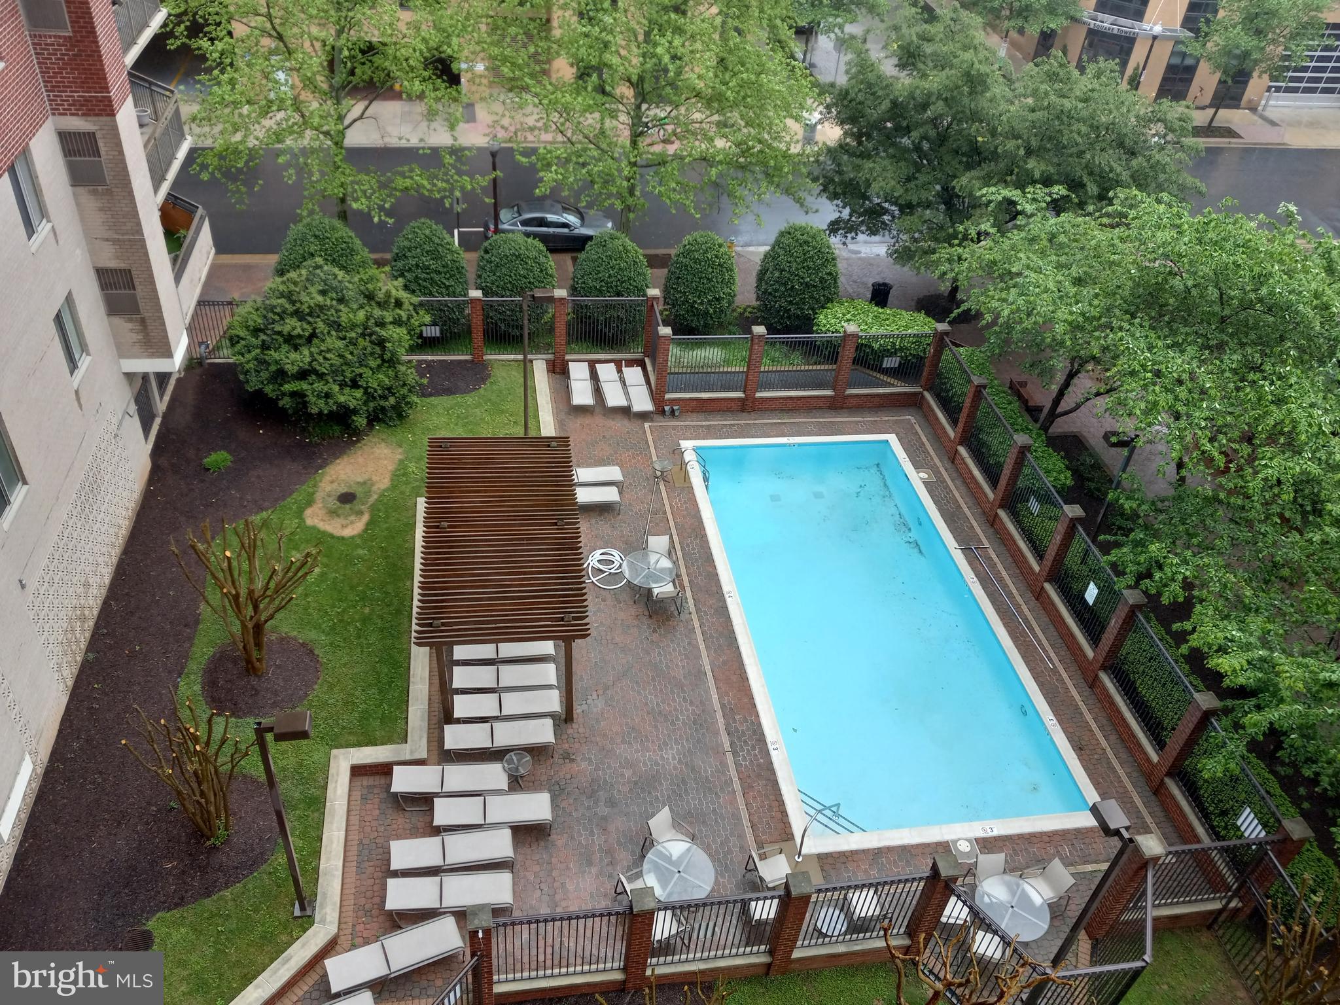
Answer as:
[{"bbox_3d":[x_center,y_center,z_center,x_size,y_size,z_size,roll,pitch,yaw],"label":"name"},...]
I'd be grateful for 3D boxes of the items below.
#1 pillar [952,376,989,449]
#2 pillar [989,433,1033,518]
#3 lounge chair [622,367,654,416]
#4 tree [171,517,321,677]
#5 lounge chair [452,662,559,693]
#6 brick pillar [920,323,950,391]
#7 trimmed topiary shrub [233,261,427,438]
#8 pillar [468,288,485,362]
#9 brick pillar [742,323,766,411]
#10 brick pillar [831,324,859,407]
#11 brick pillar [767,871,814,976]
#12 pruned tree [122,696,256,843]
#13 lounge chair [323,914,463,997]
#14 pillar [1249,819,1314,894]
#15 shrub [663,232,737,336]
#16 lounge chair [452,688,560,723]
[{"bbox_3d":[7.823,-2.144,27.408,0.349,2.525,0.349,-2,40,-10],"label":"pillar"},{"bbox_3d":[8.240,-0.484,25.406,0.349,2.525,0.349,-2,40,-10],"label":"pillar"},{"bbox_3d":[-0.913,-2.971,29.020,0.644,0.476,2.031,-3,40,-11],"label":"lounge chair"},{"bbox_3d":[-7.668,2.139,19.457,2.400,2.850,2.500,-2,39,-10],"label":"tree"},{"bbox_3d":[-3.273,3.588,20.820,2.030,0.400,0.640,0,38,-8],"label":"lounge chair"},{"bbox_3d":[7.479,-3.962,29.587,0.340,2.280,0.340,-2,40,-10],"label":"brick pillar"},{"bbox_3d":[-8.610,-3.917,26.308,4.500,3.750,4.600,-2,39,-10],"label":"trimmed topiary shrub"},{"bbox_3d":[-5.330,-4.857,28.957,0.340,2.100,0.340,-2,40,-10],"label":"pillar"},{"bbox_3d":[2.330,-3.674,29.103,0.380,2.530,0.380,-2,39,-10],"label":"brick pillar"},{"bbox_3d":[4.922,-3.776,29.540,0.380,2.530,0.380,-2,39,-10],"label":"brick pillar"},{"bbox_3d":[1.825,6.536,16.143,0.335,2.440,0.335,-2,40,-10],"label":"brick pillar"},{"bbox_3d":[-7.518,4.553,16.723,1.900,2.800,1.850,-2,39,-10],"label":"pruned tree"},{"bbox_3d":[-4.297,7.157,16.387,2.030,0.420,0.660,-13,42,-21],"label":"lounge chair"},{"bbox_3d":[9.911,6.154,17.398,0.349,2.525,0.349,-2,40,-10],"label":"pillar"},{"bbox_3d":[0.984,-7.090,33.214,2.300,3.020,2.300,-2,39,-10],"label":"shrub"},{"bbox_3d":[-3.114,4.018,20.115,2.031,0.476,0.644,-2,39,-9],"label":"lounge chair"}]

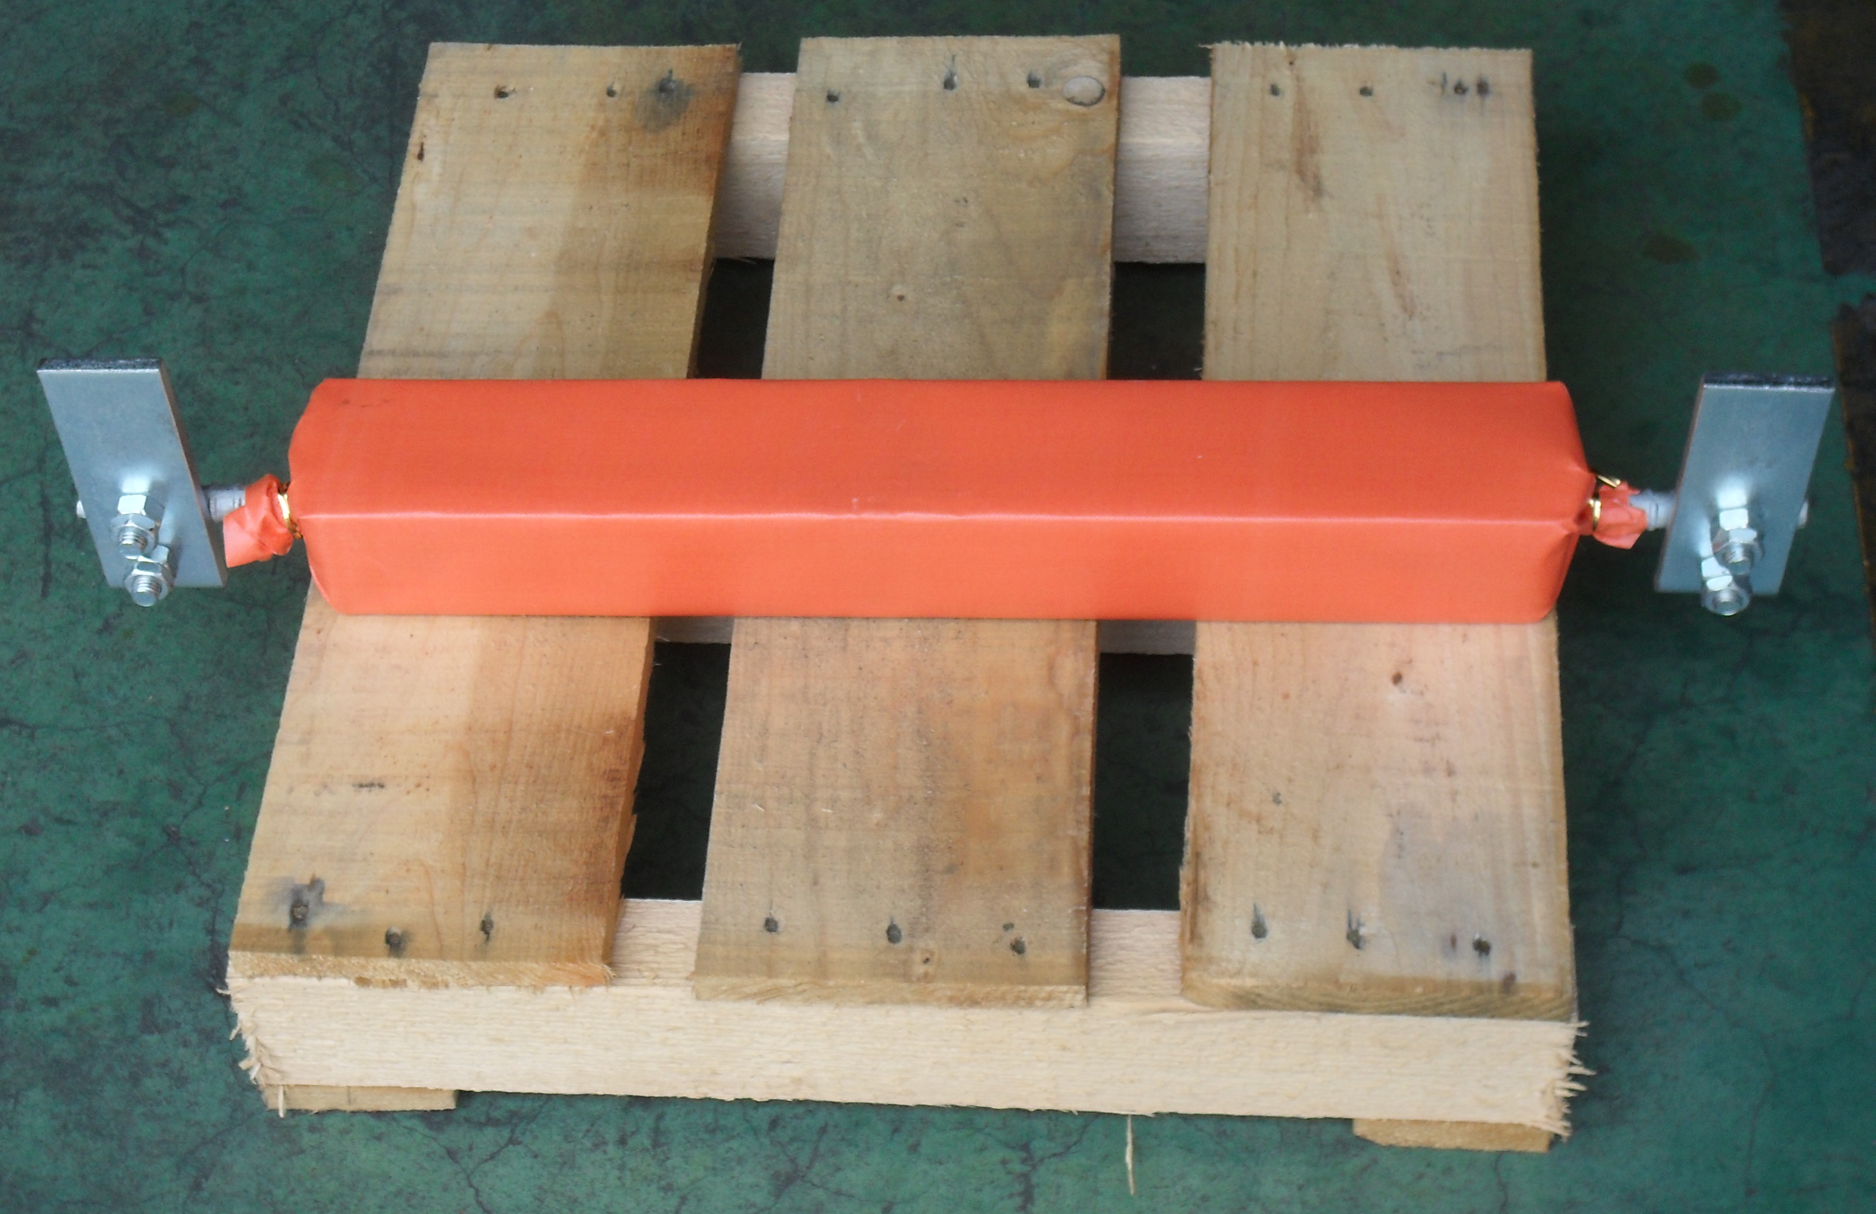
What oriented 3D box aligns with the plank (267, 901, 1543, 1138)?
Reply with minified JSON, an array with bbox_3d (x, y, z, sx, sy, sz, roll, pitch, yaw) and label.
[{"bbox_3d":[-0.012,0.155,1.694,0.507,0.070,0.044,1,47,4],"label":"plank"}]

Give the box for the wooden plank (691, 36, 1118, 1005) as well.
[{"bbox_3d":[-0.003,-0.055,1.829,0.146,0.017,0.546,1,47,4],"label":"wooden plank"}]

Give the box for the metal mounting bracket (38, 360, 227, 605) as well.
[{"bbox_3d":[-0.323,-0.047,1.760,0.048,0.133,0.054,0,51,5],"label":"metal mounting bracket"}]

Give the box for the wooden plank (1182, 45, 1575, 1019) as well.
[{"bbox_3d":[0.180,-0.050,1.815,0.145,0.017,0.538,1,47,4],"label":"wooden plank"}]

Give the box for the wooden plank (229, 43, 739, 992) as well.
[{"bbox_3d":[-0.179,-0.057,1.841,0.142,0.017,0.532,1,47,4],"label":"wooden plank"}]

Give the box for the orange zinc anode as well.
[{"bbox_3d":[0.001,-0.043,1.767,0.522,0.058,0.077,0,47,3],"label":"orange zinc anode"}]

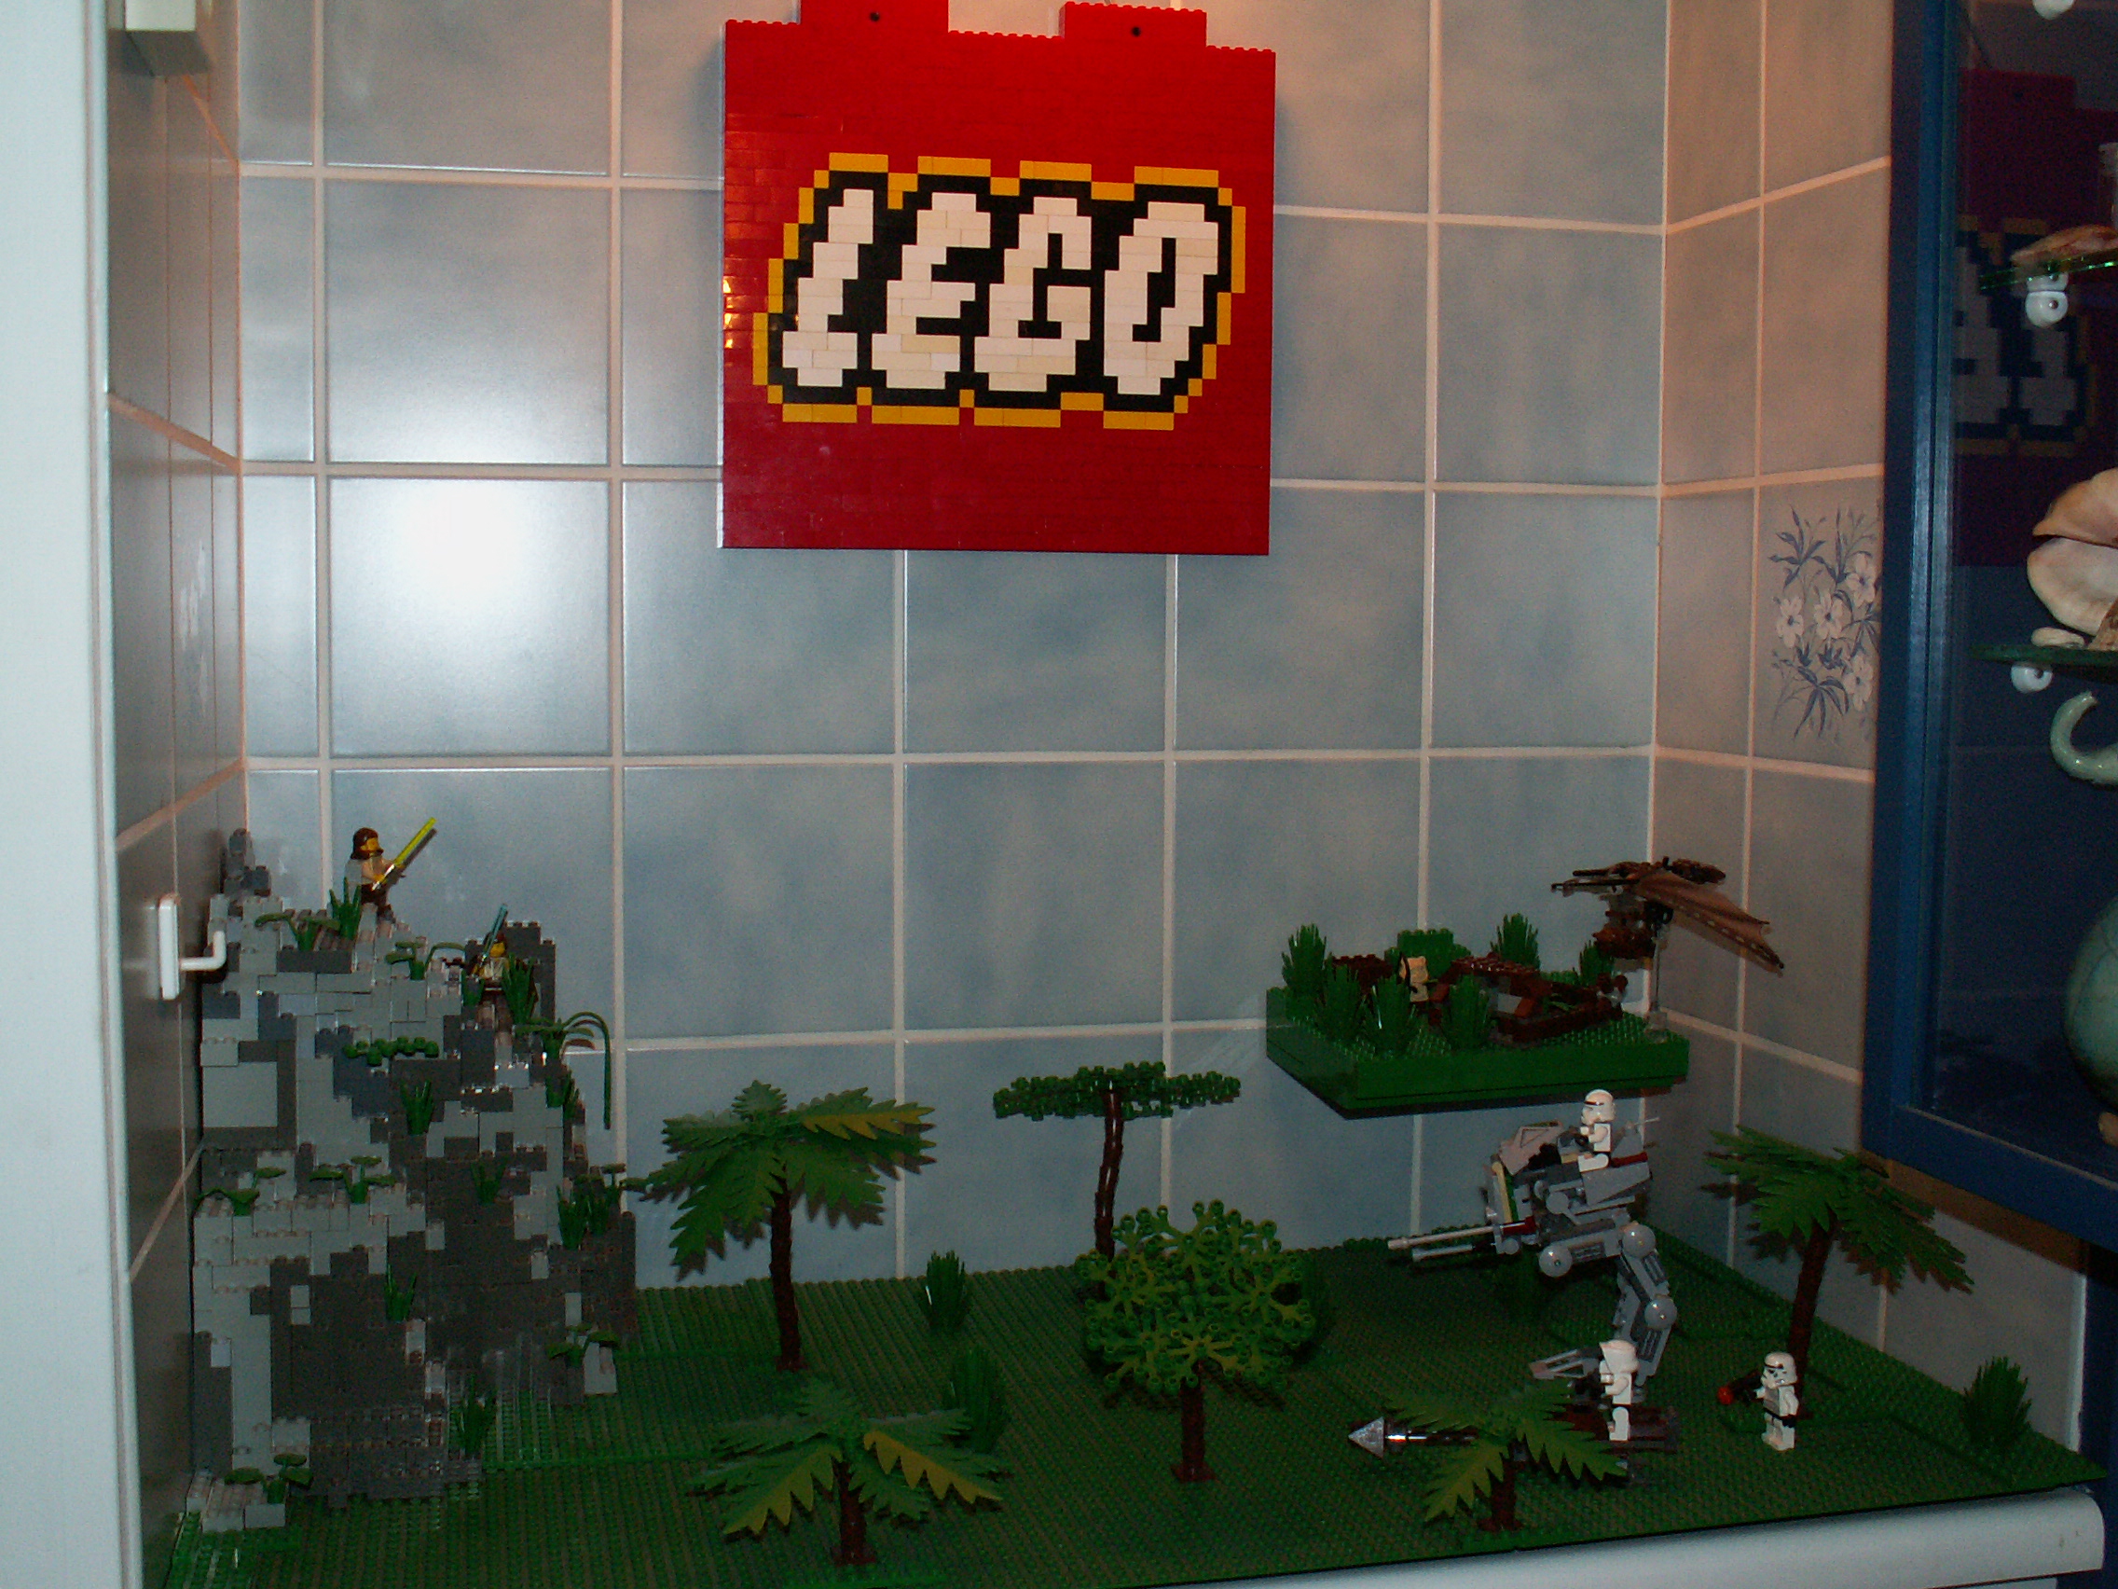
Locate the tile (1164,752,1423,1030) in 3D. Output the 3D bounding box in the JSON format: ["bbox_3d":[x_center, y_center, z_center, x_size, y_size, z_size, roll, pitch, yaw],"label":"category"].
[{"bbox_3d":[0.137,0.054,1.375,0.148,0.148,0.008,-1,4,-13],"label":"tile"}]

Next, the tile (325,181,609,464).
[{"bbox_3d":[-0.307,-0.244,1.244,0.149,0.149,0.008,-1,5,-13],"label":"tile"}]

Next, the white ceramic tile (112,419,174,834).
[{"bbox_3d":[-0.347,-0.065,0.893,0.010,0.152,0.152,-1,5,-13],"label":"white ceramic tile"}]

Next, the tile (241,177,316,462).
[{"bbox_3d":[-0.406,-0.247,1.246,0.036,0.152,0.010,-1,5,-13],"label":"tile"}]

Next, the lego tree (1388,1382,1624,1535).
[{"bbox_3d":[0.181,0.268,0.965,0.095,0.055,0.095,-1,4,-13],"label":"lego tree"}]

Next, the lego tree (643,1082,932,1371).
[{"bbox_3d":[-0.141,0.216,1.175,0.149,0.132,0.136,-1,5,-13],"label":"lego tree"}]

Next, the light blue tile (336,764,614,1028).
[{"bbox_3d":[-0.312,0.059,1.275,0.148,0.148,0.008,-1,4,-13],"label":"light blue tile"}]

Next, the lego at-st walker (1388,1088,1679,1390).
[{"bbox_3d":[0.223,0.212,1.127,0.144,0.147,0.072,0,4,-9],"label":"lego at-st walker"}]

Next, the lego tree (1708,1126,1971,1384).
[{"bbox_3d":[0.348,0.226,1.107,0.124,0.125,0.145,-1,5,-13],"label":"lego tree"}]

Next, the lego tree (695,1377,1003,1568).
[{"bbox_3d":[-0.083,0.272,0.942,0.125,0.063,0.115,-1,5,-13],"label":"lego tree"}]

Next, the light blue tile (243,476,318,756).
[{"bbox_3d":[-0.405,-0.093,1.243,0.038,0.148,0.008,-1,4,-13],"label":"light blue tile"}]

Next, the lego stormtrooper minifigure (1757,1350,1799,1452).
[{"bbox_3d":[0.322,0.271,1.065,0.016,0.041,0.022,-1,5,-13],"label":"lego stormtrooper minifigure"}]

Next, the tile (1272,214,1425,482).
[{"bbox_3d":[0.138,-0.252,1.349,0.149,0.149,0.008,-1,5,-13],"label":"tile"}]

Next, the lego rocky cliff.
[{"bbox_3d":[-0.295,0.158,1.133,0.200,0.259,0.306,-1,4,-13],"label":"lego rocky cliff"}]

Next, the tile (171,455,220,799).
[{"bbox_3d":[-0.378,-0.075,1.032,0.008,0.149,0.150,-1,5,-13],"label":"tile"}]

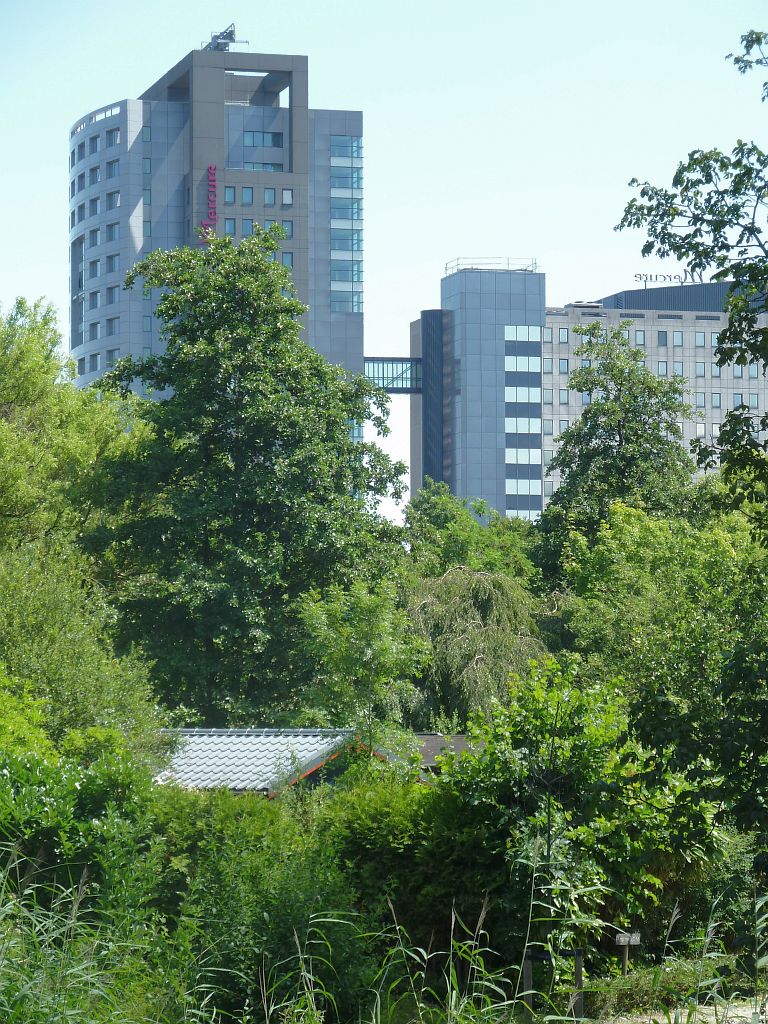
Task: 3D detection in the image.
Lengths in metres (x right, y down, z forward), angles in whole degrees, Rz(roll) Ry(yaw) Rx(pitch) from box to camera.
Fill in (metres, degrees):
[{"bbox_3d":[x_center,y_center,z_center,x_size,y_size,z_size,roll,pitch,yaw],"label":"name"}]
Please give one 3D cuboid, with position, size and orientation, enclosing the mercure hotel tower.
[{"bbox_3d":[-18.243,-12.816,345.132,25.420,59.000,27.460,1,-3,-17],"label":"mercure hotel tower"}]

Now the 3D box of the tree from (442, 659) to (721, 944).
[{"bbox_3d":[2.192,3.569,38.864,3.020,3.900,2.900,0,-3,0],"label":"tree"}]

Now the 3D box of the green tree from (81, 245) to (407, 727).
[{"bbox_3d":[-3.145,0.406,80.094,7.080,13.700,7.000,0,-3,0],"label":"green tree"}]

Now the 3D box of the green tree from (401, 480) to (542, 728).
[{"bbox_3d":[1.903,2.913,75.953,3.000,7.200,3.200,0,-3,0],"label":"green tree"}]

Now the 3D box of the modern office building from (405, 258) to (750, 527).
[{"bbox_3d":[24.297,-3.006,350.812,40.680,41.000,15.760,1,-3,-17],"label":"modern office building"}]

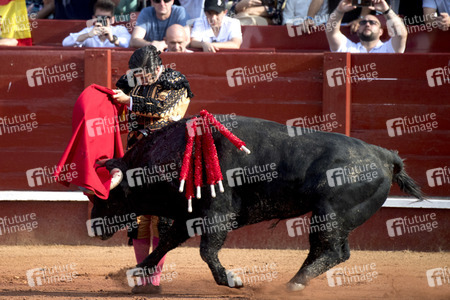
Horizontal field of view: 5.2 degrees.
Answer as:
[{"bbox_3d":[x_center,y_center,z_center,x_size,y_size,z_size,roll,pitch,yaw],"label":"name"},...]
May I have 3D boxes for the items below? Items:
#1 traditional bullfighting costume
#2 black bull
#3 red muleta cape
[{"bbox_3d":[-0.474,0.198,33.600,0.480,1.500,0.400,3,7,23],"label":"traditional bullfighting costume"},{"bbox_3d":[0.209,0.348,33.150,2.200,1.160,0.660,0,6,5],"label":"black bull"},{"bbox_3d":[-0.896,-0.057,33.300,0.460,0.770,0.360,2,6,17],"label":"red muleta cape"}]

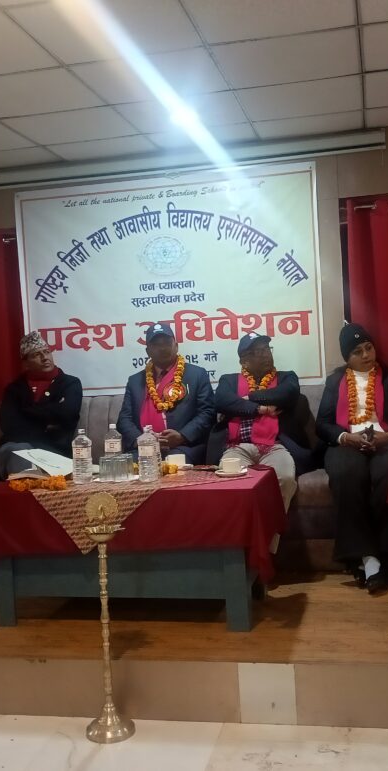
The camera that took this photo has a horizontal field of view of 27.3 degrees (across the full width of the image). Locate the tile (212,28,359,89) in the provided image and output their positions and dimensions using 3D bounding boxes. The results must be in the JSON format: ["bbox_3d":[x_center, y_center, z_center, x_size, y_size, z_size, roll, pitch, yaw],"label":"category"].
[{"bbox_3d":[0.412,-1.391,3.413,0.595,0.020,0.595,-3,3,12],"label":"tile"}]

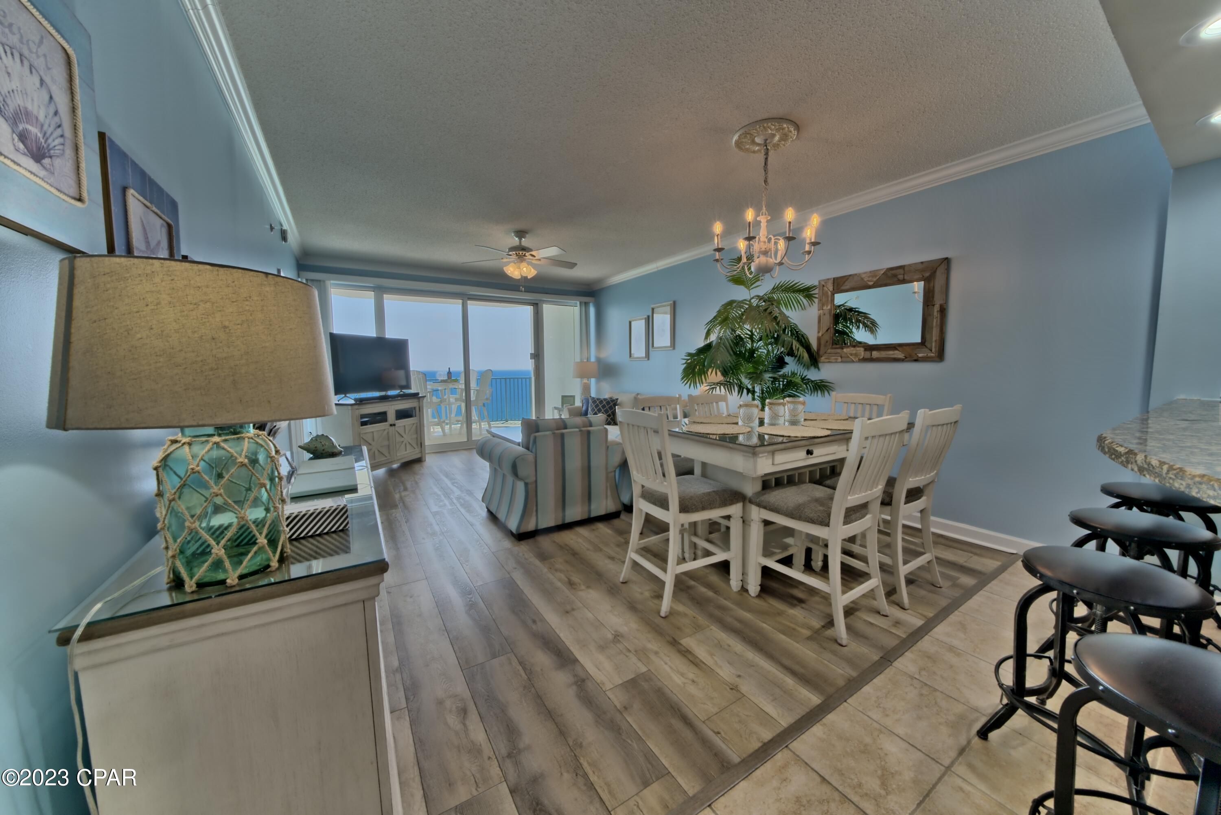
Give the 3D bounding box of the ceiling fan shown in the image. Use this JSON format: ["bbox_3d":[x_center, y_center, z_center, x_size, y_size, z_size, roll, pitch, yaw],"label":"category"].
[{"bbox_3d":[-0.992,-1.668,4.506,1.290,0.530,1.290,-4,7,-33],"label":"ceiling fan"}]

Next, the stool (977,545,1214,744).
[{"bbox_3d":[1.539,0.824,1.286,0.440,0.655,0.440,-4,6,-32],"label":"stool"}]

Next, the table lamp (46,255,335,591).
[{"bbox_3d":[-0.776,0.038,0.805,0.415,0.595,0.415,-4,7,-33],"label":"table lamp"}]

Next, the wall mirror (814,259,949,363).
[{"bbox_3d":[2.234,-0.767,3.440,0.045,0.755,0.985,-4,6,-32],"label":"wall mirror"}]

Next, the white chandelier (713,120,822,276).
[{"bbox_3d":[1.008,-1.304,2.659,0.680,0.900,0.680,-4,7,-33],"label":"white chandelier"}]

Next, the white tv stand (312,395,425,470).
[{"bbox_3d":[-2.850,0.352,4.989,0.500,0.885,1.240,1,6,12],"label":"white tv stand"}]

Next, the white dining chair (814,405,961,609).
[{"bbox_3d":[1.593,0.501,2.379,0.475,1.055,0.565,-4,7,-33],"label":"white dining chair"}]

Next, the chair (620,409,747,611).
[{"bbox_3d":[0.374,0.516,2.316,0.565,1.055,0.475,-4,7,-33],"label":"chair"}]

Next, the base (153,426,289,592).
[{"bbox_3d":[-0.844,0.190,0.890,0.205,0.315,0.205,-4,6,-32],"label":"base"}]

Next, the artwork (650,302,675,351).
[{"bbox_3d":[0.738,-1.140,5.765,0.035,0.645,0.490,-4,6,-32],"label":"artwork"}]

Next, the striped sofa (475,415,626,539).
[{"bbox_3d":[-0.511,0.490,3.579,1.050,0.860,0.860,-4,7,-33],"label":"striped sofa"}]

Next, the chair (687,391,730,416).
[{"bbox_3d":[0.968,0.447,3.215,0.470,1.055,0.575,-4,6,-31],"label":"chair"}]

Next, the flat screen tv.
[{"bbox_3d":[-2.900,-0.528,5.044,0.080,0.700,1.250,1,6,12],"label":"flat screen tv"}]

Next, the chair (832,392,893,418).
[{"bbox_3d":[1.799,0.440,3.198,0.575,1.055,0.470,-4,6,-32],"label":"chair"}]

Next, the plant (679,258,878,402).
[{"bbox_3d":[1.359,-0.241,3.688,1.150,2.280,1.150,-4,7,-33],"label":"plant"}]

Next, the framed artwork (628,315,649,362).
[{"bbox_3d":[0.427,-1.022,6.107,0.030,0.630,0.460,-4,7,-33],"label":"framed artwork"}]

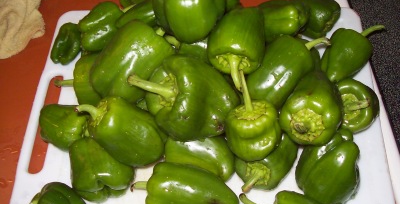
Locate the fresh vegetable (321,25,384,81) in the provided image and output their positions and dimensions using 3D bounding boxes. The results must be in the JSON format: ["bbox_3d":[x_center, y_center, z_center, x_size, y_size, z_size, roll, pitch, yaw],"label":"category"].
[{"bbox_3d":[0.195,-0.070,0.527,0.054,0.051,0.099,39,75,21],"label":"fresh vegetable"}]

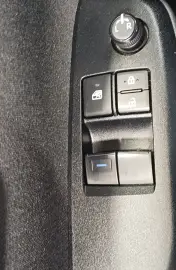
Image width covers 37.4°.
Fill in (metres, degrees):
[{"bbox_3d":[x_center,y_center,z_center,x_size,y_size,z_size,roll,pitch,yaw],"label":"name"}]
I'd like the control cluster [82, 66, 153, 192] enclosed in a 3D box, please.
[{"bbox_3d":[0.021,-0.002,0.187,0.048,0.018,0.084,-3,83,14],"label":"control cluster"}]

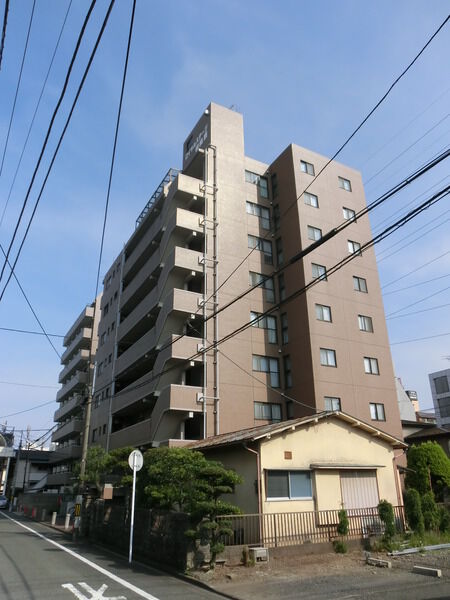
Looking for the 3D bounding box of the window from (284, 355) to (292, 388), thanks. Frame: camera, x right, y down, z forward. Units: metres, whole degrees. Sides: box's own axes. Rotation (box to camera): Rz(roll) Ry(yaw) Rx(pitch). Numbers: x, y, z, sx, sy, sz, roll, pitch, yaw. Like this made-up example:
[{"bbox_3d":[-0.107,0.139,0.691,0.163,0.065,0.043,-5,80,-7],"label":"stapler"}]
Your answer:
[{"bbox_3d":[3.951,4.529,27.113,0.120,2.110,0.650,11,-25,-27],"label":"window"}]

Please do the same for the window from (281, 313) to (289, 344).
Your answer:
[{"bbox_3d":[3.932,1.879,28.121,0.140,2.000,0.620,11,-25,-26],"label":"window"}]

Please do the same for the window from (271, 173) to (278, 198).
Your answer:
[{"bbox_3d":[3.776,-8.479,32.379,0.140,2.000,0.620,11,-25,-26],"label":"window"}]

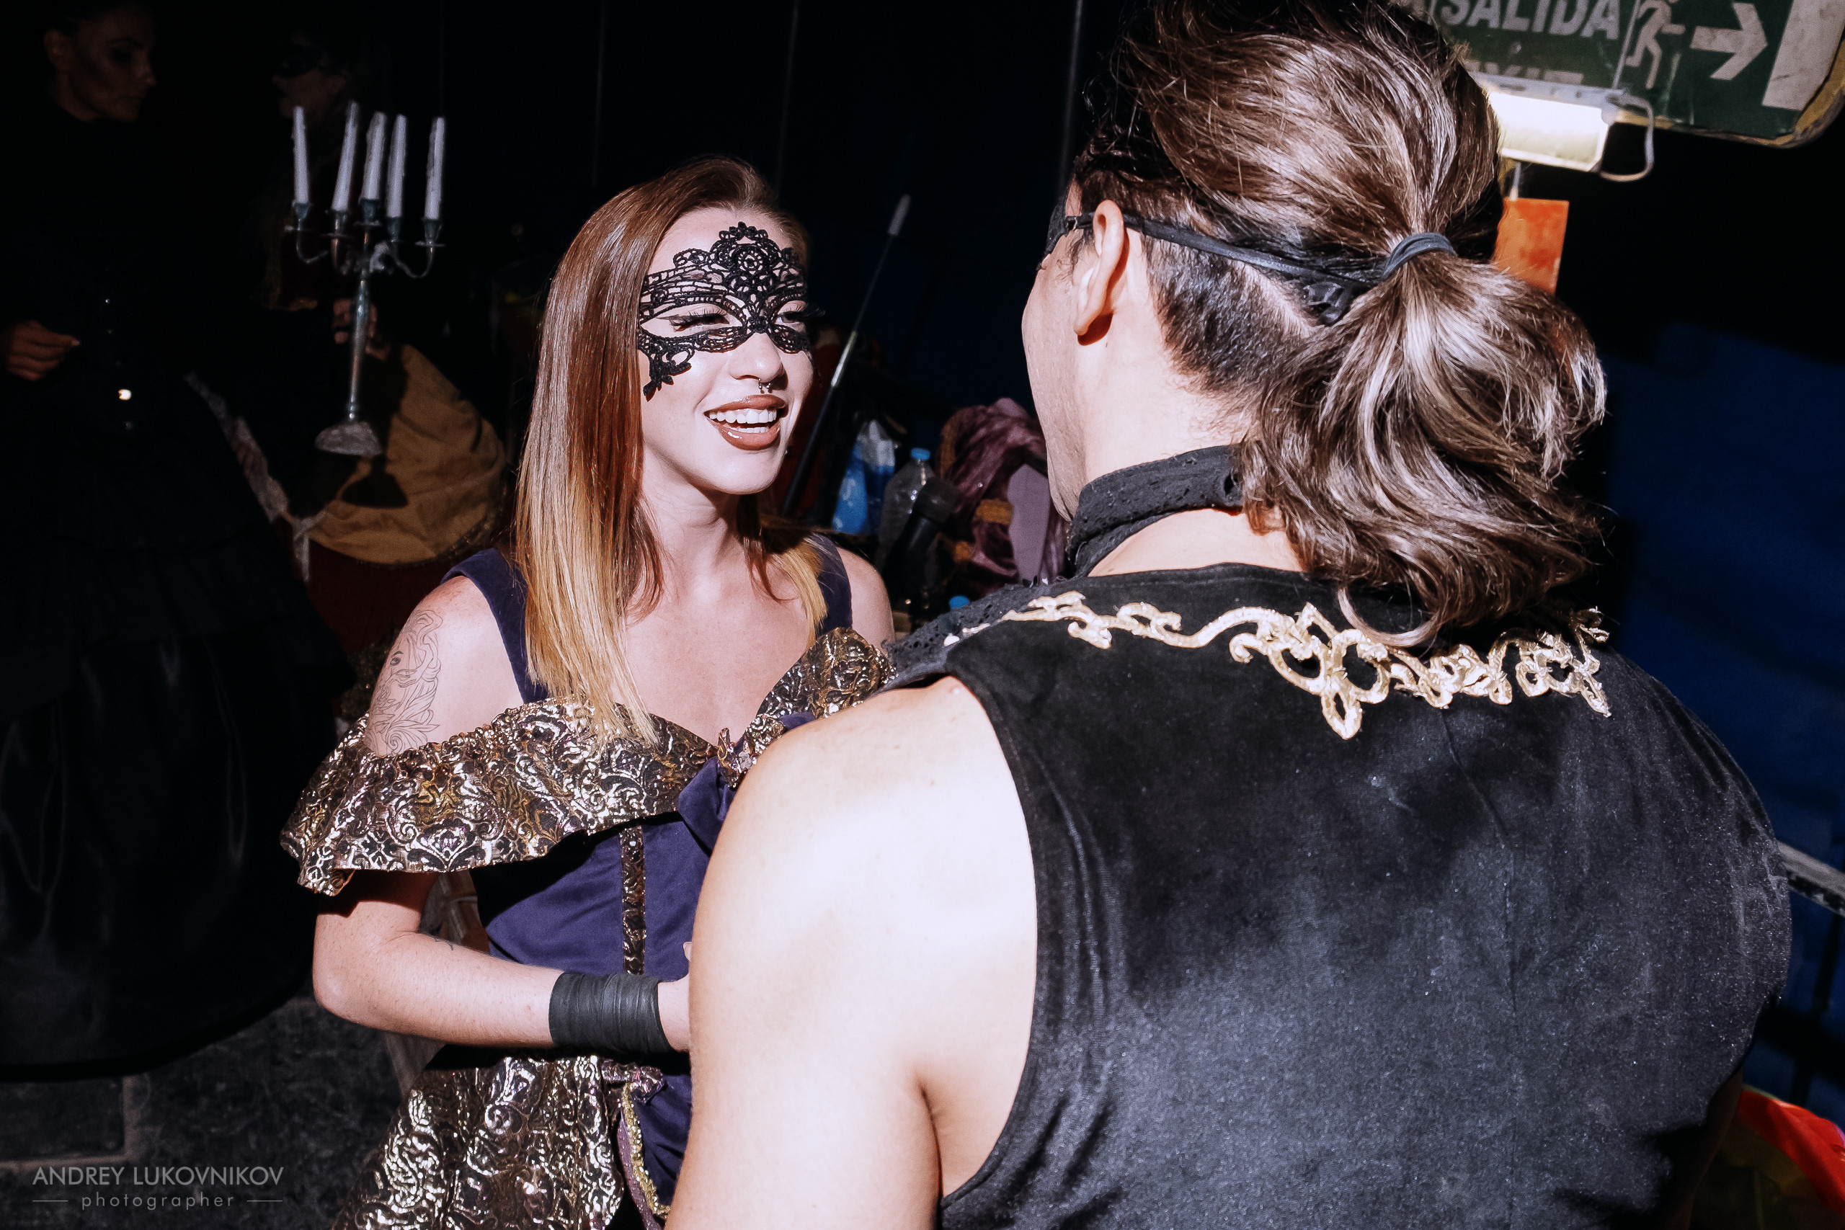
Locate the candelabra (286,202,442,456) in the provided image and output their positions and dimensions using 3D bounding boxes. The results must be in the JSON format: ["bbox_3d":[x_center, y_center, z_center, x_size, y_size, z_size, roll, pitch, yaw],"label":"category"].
[{"bbox_3d":[-0.934,-0.478,2.300,0.265,0.410,0.265,10,11,0],"label":"candelabra"}]

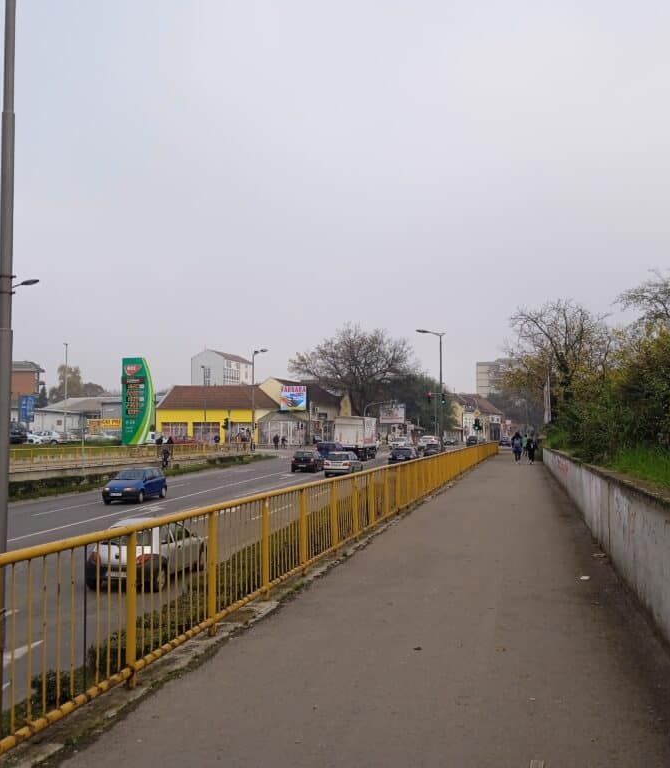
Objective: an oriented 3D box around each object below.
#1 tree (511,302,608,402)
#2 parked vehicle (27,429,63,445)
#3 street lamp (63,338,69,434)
[{"bbox_3d":[14.094,-1.036,52.000,6.100,8.100,5.800,-1,-3,15],"label":"tree"},{"bbox_3d":[-31.300,5.907,89.807,3.950,1.430,1.680,0,-3,8],"label":"parked vehicle"},{"bbox_3d":[-25.933,0.773,80.000,0.550,9.700,0.300,-1,-3,12],"label":"street lamp"}]

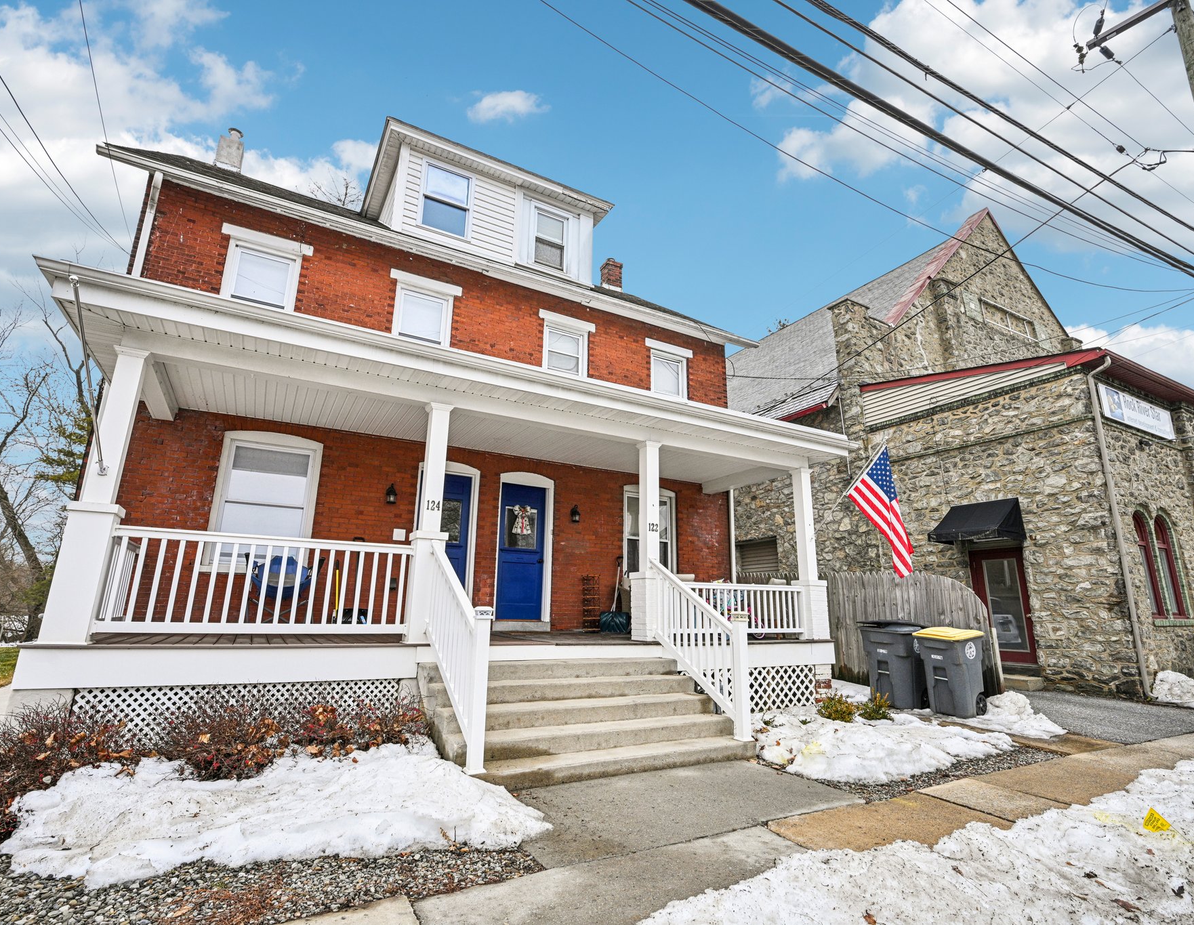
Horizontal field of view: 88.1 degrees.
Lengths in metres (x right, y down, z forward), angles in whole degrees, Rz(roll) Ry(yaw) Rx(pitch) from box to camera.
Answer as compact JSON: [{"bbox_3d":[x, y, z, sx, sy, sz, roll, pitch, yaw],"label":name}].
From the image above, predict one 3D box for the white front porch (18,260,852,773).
[{"bbox_3d":[-0.722,0.943,7.705,9.900,4.400,4.250,9,-15,-28],"label":"white front porch"}]

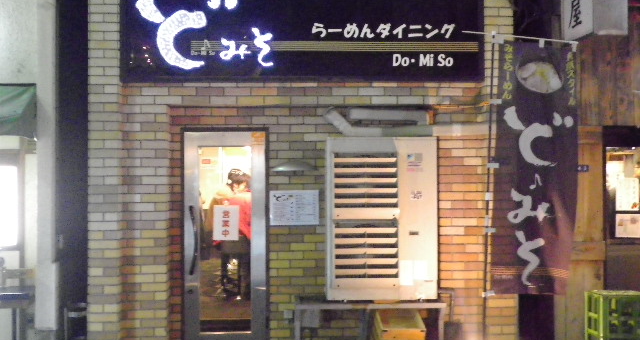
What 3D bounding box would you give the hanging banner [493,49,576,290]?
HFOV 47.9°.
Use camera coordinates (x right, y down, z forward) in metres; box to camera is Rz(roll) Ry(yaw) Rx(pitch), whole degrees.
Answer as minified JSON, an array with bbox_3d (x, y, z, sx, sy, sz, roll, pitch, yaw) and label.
[{"bbox_3d":[1.545,-0.010,5.180,0.600,1.800,0.060,2,0,-6],"label":"hanging banner"}]

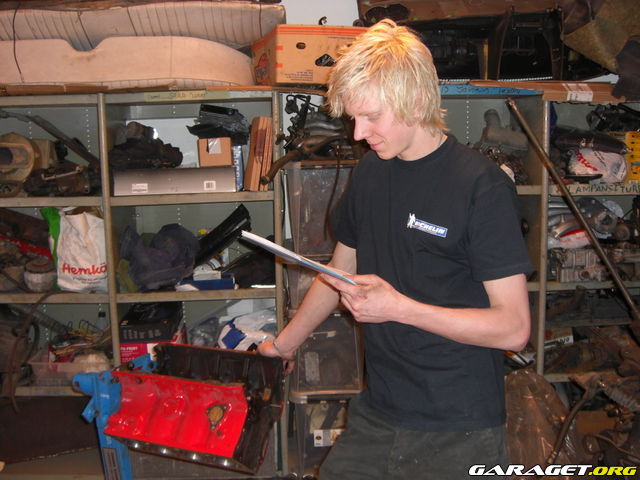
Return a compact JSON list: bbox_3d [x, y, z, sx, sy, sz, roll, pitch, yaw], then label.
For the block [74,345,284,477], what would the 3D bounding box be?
[{"bbox_3d":[-0.409,0.545,2.284,0.489,0.296,0.385,3,8,19],"label":"block"}]

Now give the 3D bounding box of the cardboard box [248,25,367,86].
[{"bbox_3d":[-0.050,-0.756,2.992,0.400,0.222,0.520,-3,8,-16],"label":"cardboard box"}]

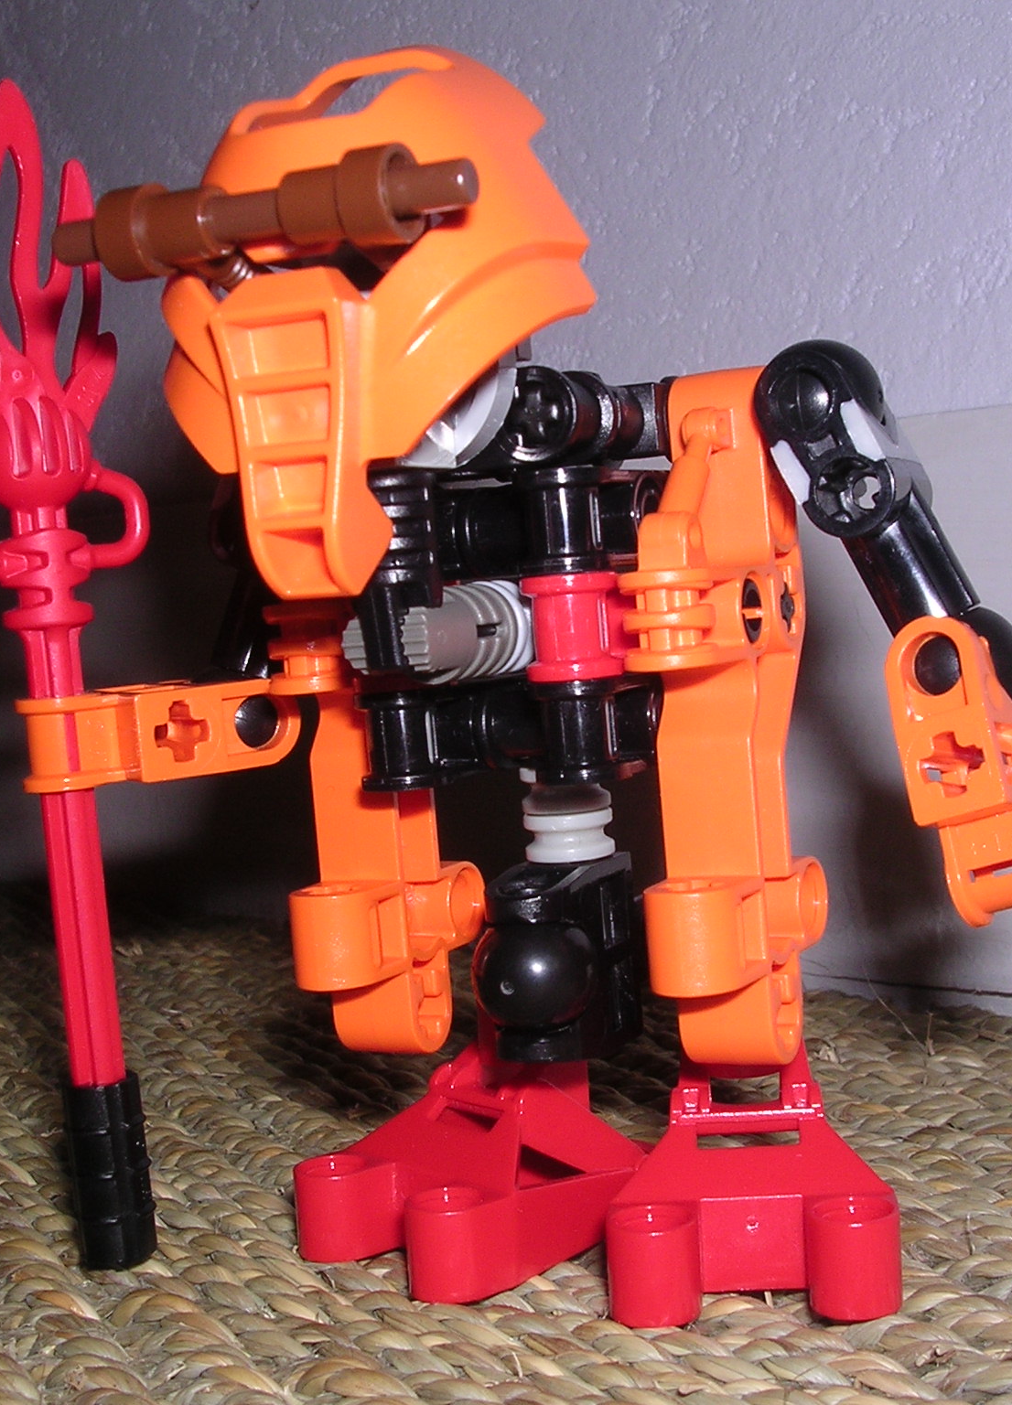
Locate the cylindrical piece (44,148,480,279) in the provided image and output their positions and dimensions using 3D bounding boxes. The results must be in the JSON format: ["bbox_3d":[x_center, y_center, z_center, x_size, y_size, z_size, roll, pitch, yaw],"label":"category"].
[{"bbox_3d":[-0.019,-0.036,0.150,0.039,0.007,0.007,0,5,31],"label":"cylindrical piece"}]

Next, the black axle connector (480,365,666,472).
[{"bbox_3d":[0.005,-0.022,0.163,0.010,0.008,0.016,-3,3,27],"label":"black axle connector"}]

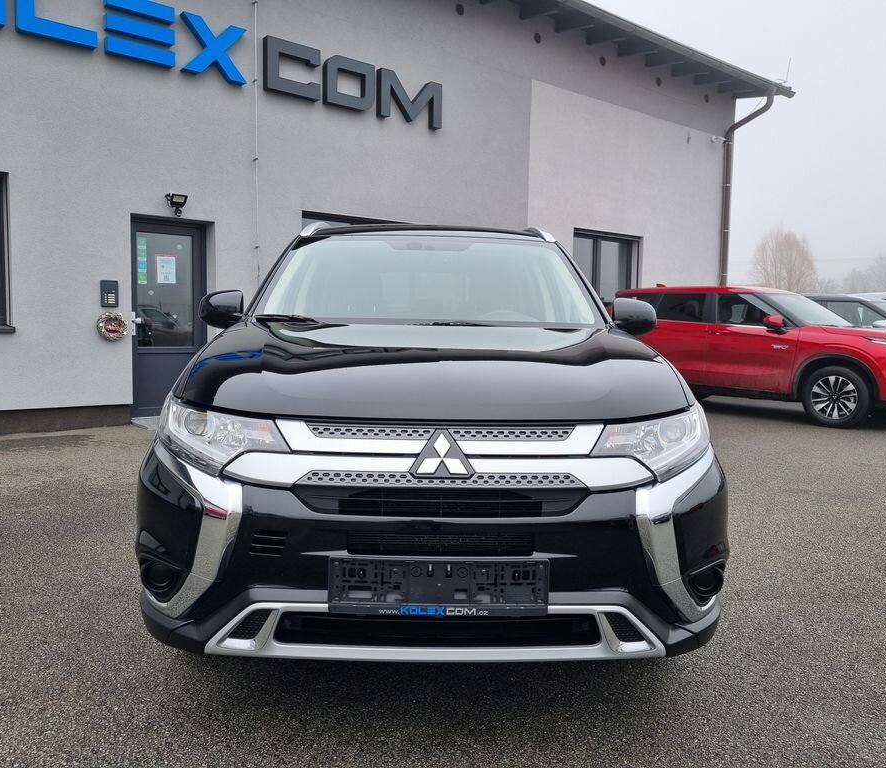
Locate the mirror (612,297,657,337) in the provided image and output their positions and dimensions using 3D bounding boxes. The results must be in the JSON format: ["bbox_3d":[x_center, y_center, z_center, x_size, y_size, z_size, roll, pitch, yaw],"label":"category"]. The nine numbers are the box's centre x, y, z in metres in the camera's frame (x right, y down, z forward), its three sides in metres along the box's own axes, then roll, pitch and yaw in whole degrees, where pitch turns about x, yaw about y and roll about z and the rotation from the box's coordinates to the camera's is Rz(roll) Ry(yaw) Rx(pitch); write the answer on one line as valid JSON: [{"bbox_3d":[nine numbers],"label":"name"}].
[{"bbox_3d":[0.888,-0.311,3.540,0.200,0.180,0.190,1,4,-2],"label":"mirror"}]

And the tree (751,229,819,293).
[{"bbox_3d":[23.083,-6.518,52.314,4.500,8.018,4.500,1,4,0],"label":"tree"}]

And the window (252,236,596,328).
[{"bbox_3d":[-0.067,-0.489,3.530,1.480,0.220,0.960,1,34,-2],"label":"window"}]

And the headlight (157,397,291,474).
[{"bbox_3d":[-0.616,0.141,2.150,0.450,0.190,0.420,1,4,-2],"label":"headlight"}]

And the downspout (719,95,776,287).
[{"bbox_3d":[5.982,-2.766,15.307,0.130,5.700,0.980,-3,6,-39],"label":"downspout"}]

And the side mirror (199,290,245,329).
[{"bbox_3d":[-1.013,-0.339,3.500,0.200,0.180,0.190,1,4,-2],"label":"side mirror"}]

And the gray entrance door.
[{"bbox_3d":[-3.196,-0.760,8.923,0.950,2.220,0.100,-3,6,-39],"label":"gray entrance door"}]

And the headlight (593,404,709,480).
[{"bbox_3d":[0.597,0.159,2.170,0.450,0.190,0.420,1,4,-2],"label":"headlight"}]

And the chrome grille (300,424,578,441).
[{"bbox_3d":[-0.006,0.120,1.900,0.670,0.050,0.070,1,4,-2],"label":"chrome grille"}]

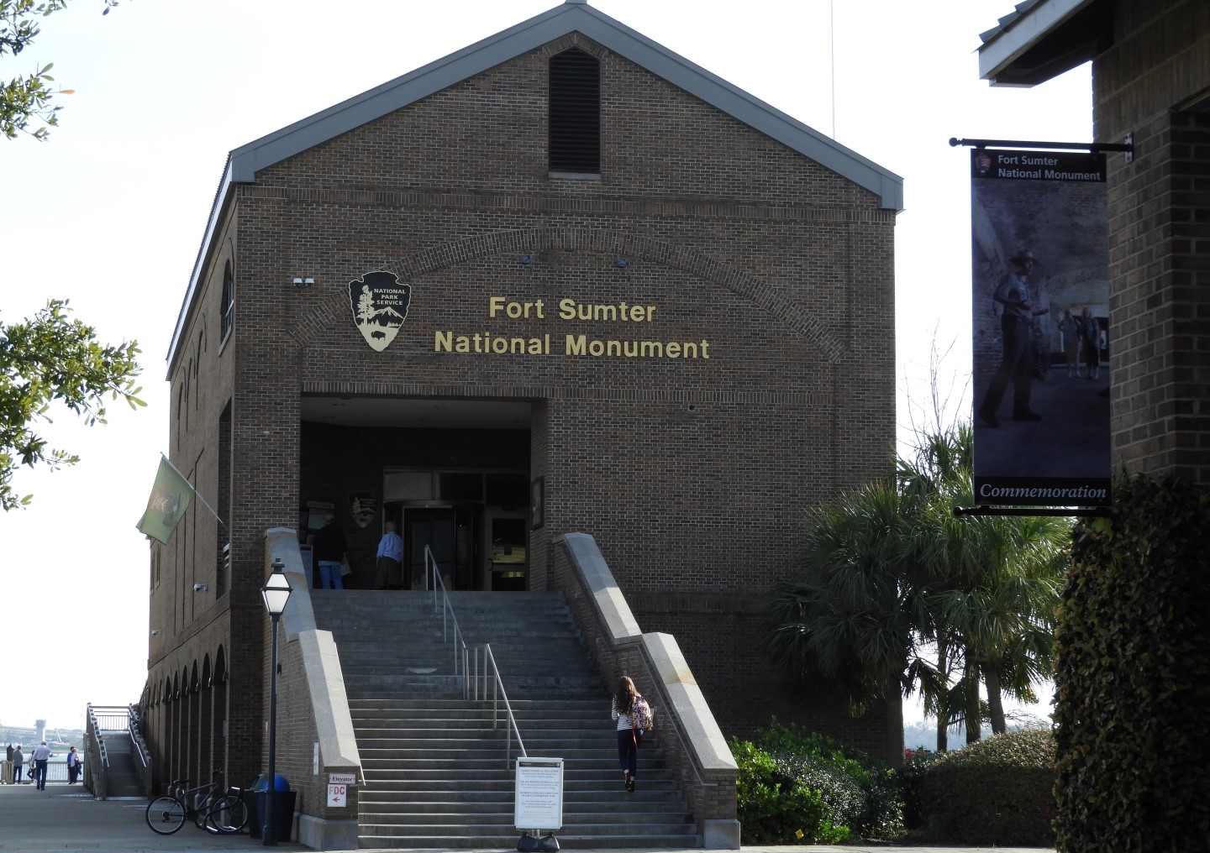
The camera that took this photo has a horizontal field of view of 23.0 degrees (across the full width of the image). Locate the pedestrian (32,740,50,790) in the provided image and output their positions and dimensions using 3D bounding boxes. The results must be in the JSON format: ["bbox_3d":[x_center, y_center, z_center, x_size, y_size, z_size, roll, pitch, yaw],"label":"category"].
[{"bbox_3d":[-19.547,11.721,103.000,0.620,1.720,0.420,0,-6,2],"label":"pedestrian"}]

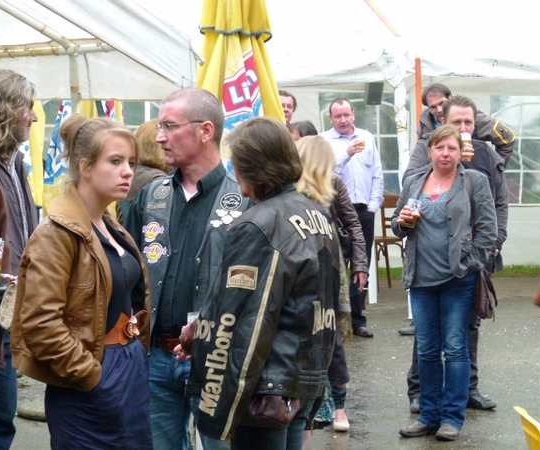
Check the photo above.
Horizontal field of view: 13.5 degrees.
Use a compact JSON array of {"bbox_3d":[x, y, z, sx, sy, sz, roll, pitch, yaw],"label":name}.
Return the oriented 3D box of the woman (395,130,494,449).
[{"bbox_3d":[0.917,0.293,11.962,0.540,1.625,0.370,1,3,12],"label":"woman"}]

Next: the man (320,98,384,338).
[{"bbox_3d":[0.607,-0.061,17.088,0.500,1.765,0.360,0,3,-8],"label":"man"}]

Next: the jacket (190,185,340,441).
[{"bbox_3d":[-0.010,0.251,6.523,0.340,0.727,0.480,1,3,25],"label":"jacket"}]

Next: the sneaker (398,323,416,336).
[{"bbox_3d":[1.107,0.778,17.118,0.290,0.110,0.105,-1,3,-18],"label":"sneaker"}]

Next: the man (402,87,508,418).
[{"bbox_3d":[1.064,0.151,13.099,0.580,1.776,0.400,0,3,-3],"label":"man"}]

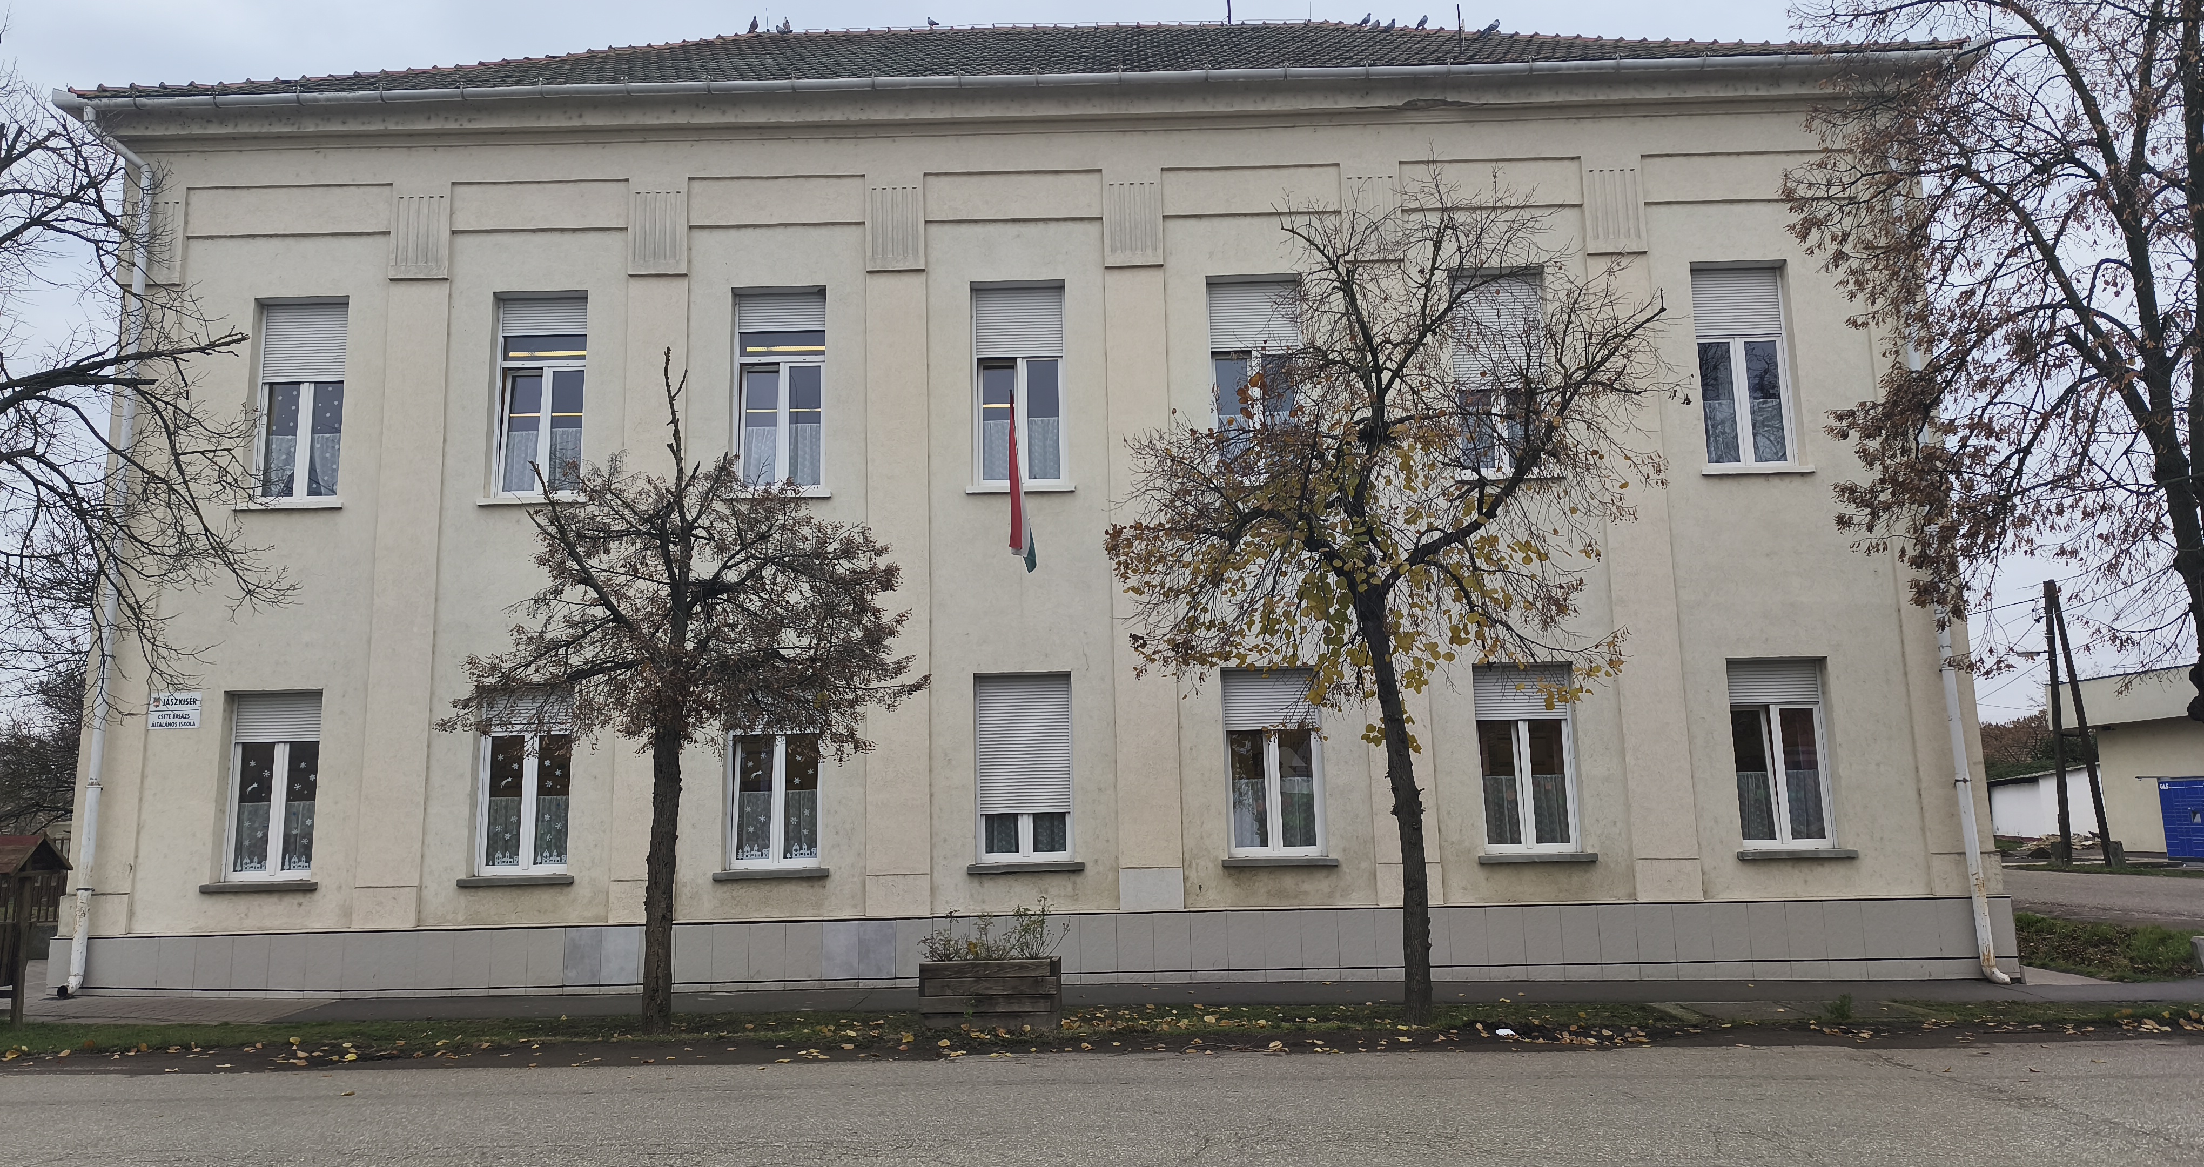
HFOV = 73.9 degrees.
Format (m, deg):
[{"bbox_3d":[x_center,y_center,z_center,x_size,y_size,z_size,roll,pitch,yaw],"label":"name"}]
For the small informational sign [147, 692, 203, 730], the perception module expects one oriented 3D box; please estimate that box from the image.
[{"bbox_3d":[-9.864,1.362,15.573,0.538,0.374,0.030,-1,-10,0],"label":"small informational sign"}]

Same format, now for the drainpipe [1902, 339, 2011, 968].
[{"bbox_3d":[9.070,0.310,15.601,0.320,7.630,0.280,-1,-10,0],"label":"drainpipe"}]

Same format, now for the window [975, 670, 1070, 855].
[{"bbox_3d":[-0.828,1.948,15.594,1.031,1.967,0.160,-1,-10,0],"label":"window"}]

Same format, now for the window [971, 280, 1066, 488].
[{"bbox_3d":[-0.912,-2.201,16.297,1.042,2.360,0.160,-1,-10,0],"label":"window"}]

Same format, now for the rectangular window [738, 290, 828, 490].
[{"bbox_3d":[-3.574,-2.134,16.288,1.045,2.351,0.160,-1,-10,0],"label":"rectangular window"}]

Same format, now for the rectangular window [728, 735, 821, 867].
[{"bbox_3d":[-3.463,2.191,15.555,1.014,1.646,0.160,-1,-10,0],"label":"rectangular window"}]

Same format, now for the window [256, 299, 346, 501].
[{"bbox_3d":[-8.582,-1.959,15.656,0.980,2.165,0.140,-1,-9,0],"label":"window"}]

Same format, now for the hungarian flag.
[{"bbox_3d":[-0.799,-1.031,14.741,0.270,1.856,0.600,-1,-9,0],"label":"hungarian flag"}]

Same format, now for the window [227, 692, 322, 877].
[{"bbox_3d":[-8.809,2.147,15.566,1.045,1.989,0.160,-1,-10,0],"label":"window"}]

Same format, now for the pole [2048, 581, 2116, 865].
[{"bbox_3d":[26.984,3.826,40.916,1.476,7.864,0.800,-1,-10,0],"label":"pole"}]

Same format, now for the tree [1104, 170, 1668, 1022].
[{"bbox_3d":[2.405,-0.052,12.441,4.710,7.206,4.200,-1,-9,0],"label":"tree"}]

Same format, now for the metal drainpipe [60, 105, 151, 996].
[{"bbox_3d":[-10.870,-0.507,15.627,0.550,9.570,0.570,-1,-10,0],"label":"metal drainpipe"}]

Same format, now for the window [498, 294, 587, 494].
[{"bbox_3d":[-6.009,-2.041,15.652,0.980,2.183,0.140,-1,-9,0],"label":"window"}]

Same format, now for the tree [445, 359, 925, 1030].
[{"bbox_3d":[-3.451,0.839,12.341,3.912,5.575,3.700,-1,-9,0],"label":"tree"}]

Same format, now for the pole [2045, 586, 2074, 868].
[{"bbox_3d":[26.188,3.773,40.226,0.280,7.693,0.280,2,-9,1],"label":"pole"}]

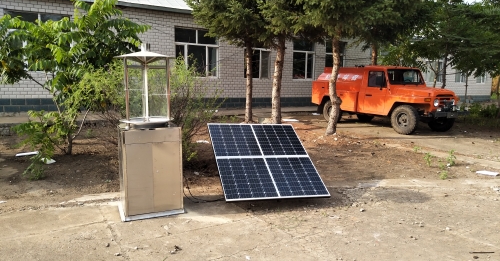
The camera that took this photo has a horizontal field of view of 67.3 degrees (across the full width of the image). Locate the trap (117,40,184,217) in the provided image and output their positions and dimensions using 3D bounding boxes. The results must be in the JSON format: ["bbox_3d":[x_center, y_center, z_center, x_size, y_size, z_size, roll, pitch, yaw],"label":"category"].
[{"bbox_3d":[-1.177,-0.009,4.332,0.685,1.887,0.655,-3,7,-26],"label":"trap"}]

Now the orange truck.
[{"bbox_3d":[3.959,-1.004,11.347,1.700,1.830,4.640,-3,8,-26],"label":"orange truck"}]

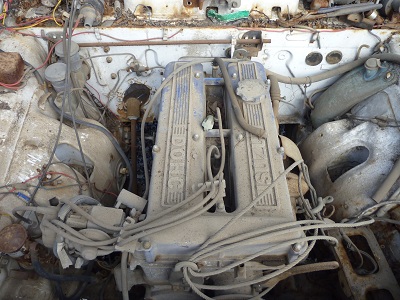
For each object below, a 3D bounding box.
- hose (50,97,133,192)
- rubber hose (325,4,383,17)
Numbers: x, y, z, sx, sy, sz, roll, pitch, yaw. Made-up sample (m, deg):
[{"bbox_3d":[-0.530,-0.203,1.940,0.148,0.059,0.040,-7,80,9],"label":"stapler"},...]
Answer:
[{"bbox_3d":[-0.277,-0.012,0.854,0.231,0.243,0.085,22,55,16],"label":"hose"},{"bbox_3d":[0.471,-0.424,0.988,0.182,0.025,0.024,-6,52,-5],"label":"rubber hose"}]

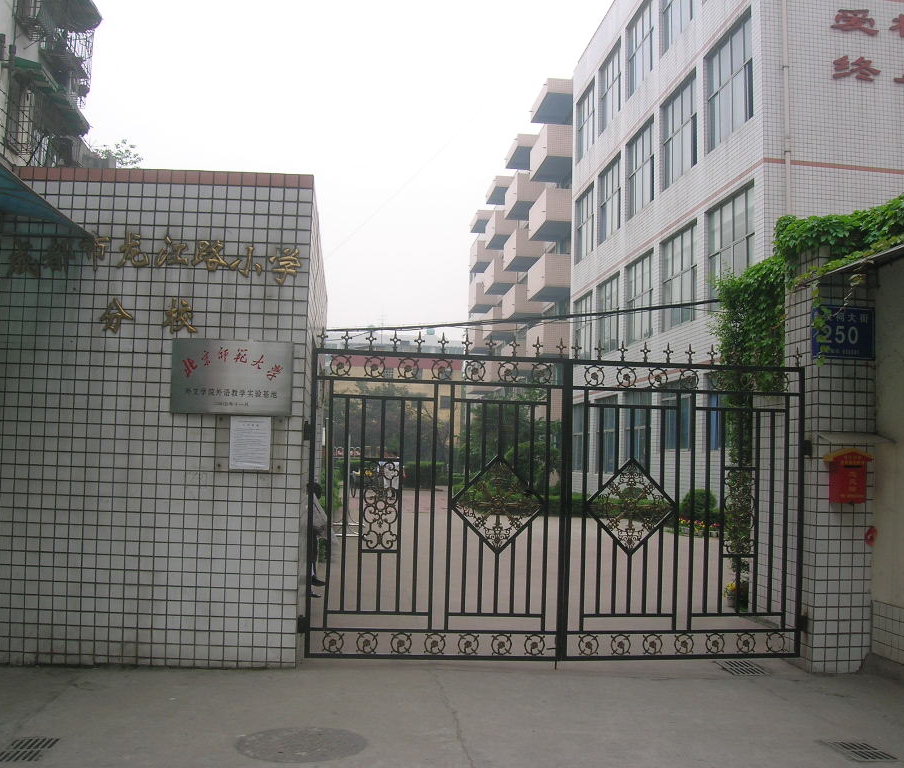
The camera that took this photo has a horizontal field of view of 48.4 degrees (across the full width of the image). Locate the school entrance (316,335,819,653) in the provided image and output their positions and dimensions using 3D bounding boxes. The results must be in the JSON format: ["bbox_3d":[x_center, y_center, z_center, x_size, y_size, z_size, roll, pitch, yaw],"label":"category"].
[{"bbox_3d":[0.824,0.835,7.236,3.628,2.291,0.080,2,-3,-6],"label":"school entrance"}]

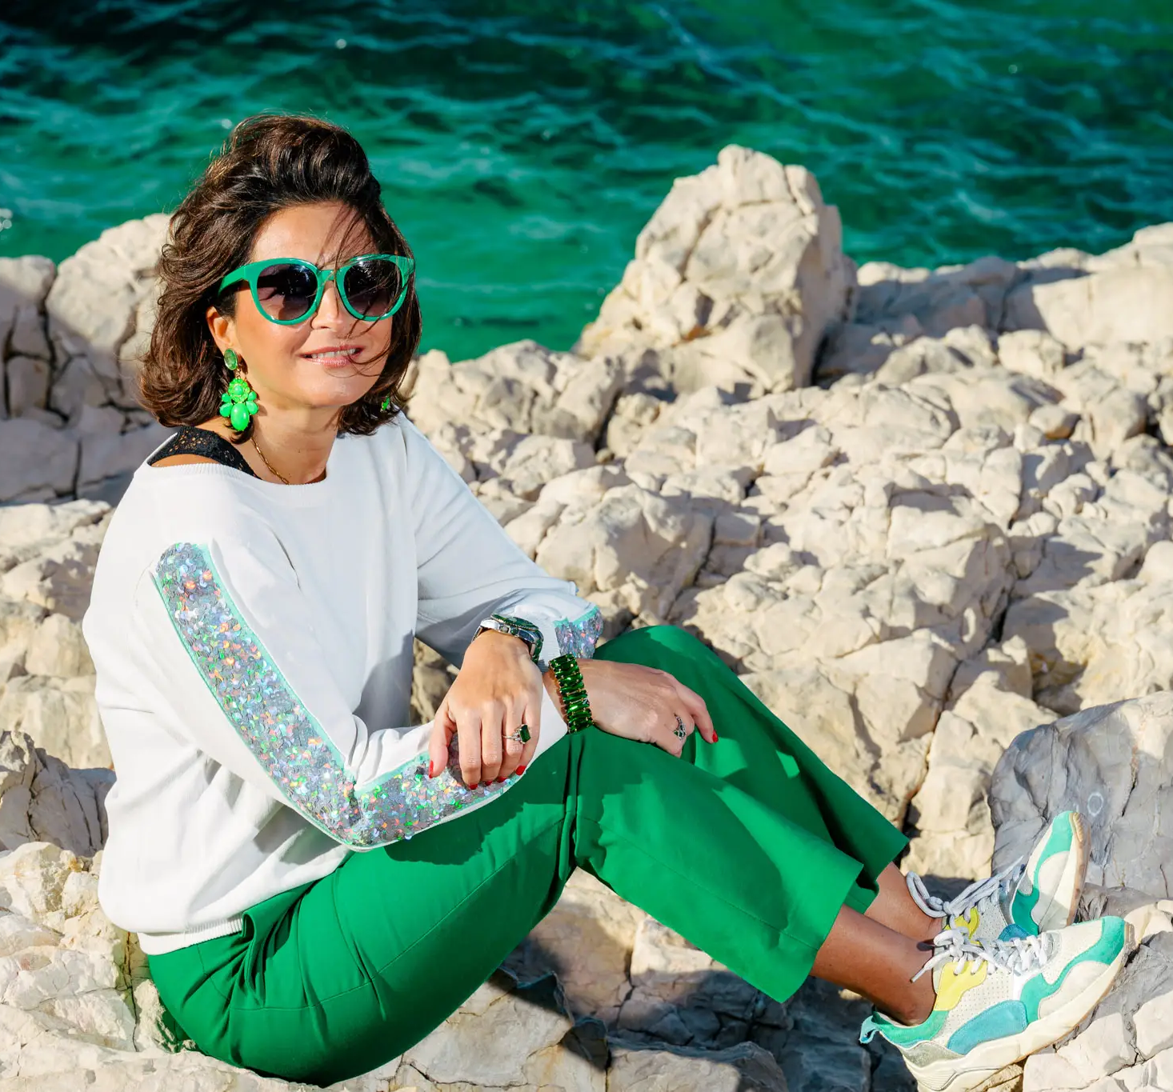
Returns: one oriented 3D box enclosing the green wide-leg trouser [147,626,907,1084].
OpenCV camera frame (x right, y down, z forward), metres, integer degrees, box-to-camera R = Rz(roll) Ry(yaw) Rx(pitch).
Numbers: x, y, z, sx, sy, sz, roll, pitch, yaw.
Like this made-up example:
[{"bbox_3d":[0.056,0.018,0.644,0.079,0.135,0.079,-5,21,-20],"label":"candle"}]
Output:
[{"bbox_3d":[-0.051,0.262,3.980,0.670,0.380,0.400,9,17,33],"label":"green wide-leg trouser"}]

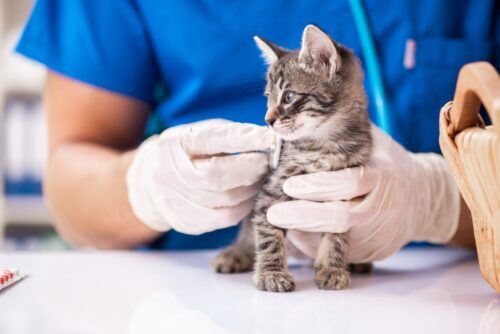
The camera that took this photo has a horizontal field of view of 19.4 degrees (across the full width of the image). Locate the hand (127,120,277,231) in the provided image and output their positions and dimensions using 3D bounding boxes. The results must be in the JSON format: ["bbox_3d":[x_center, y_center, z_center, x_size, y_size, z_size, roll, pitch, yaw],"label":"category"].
[{"bbox_3d":[-0.036,0.008,1.075,0.120,0.087,0.085,2,6,25],"label":"hand"}]

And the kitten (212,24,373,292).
[{"bbox_3d":[0.035,-0.011,1.085,0.115,0.187,0.160,1,5,9],"label":"kitten"}]

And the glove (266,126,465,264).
[{"bbox_3d":[0.084,0.020,1.085,0.155,0.100,0.095,-3,6,-28],"label":"glove"}]

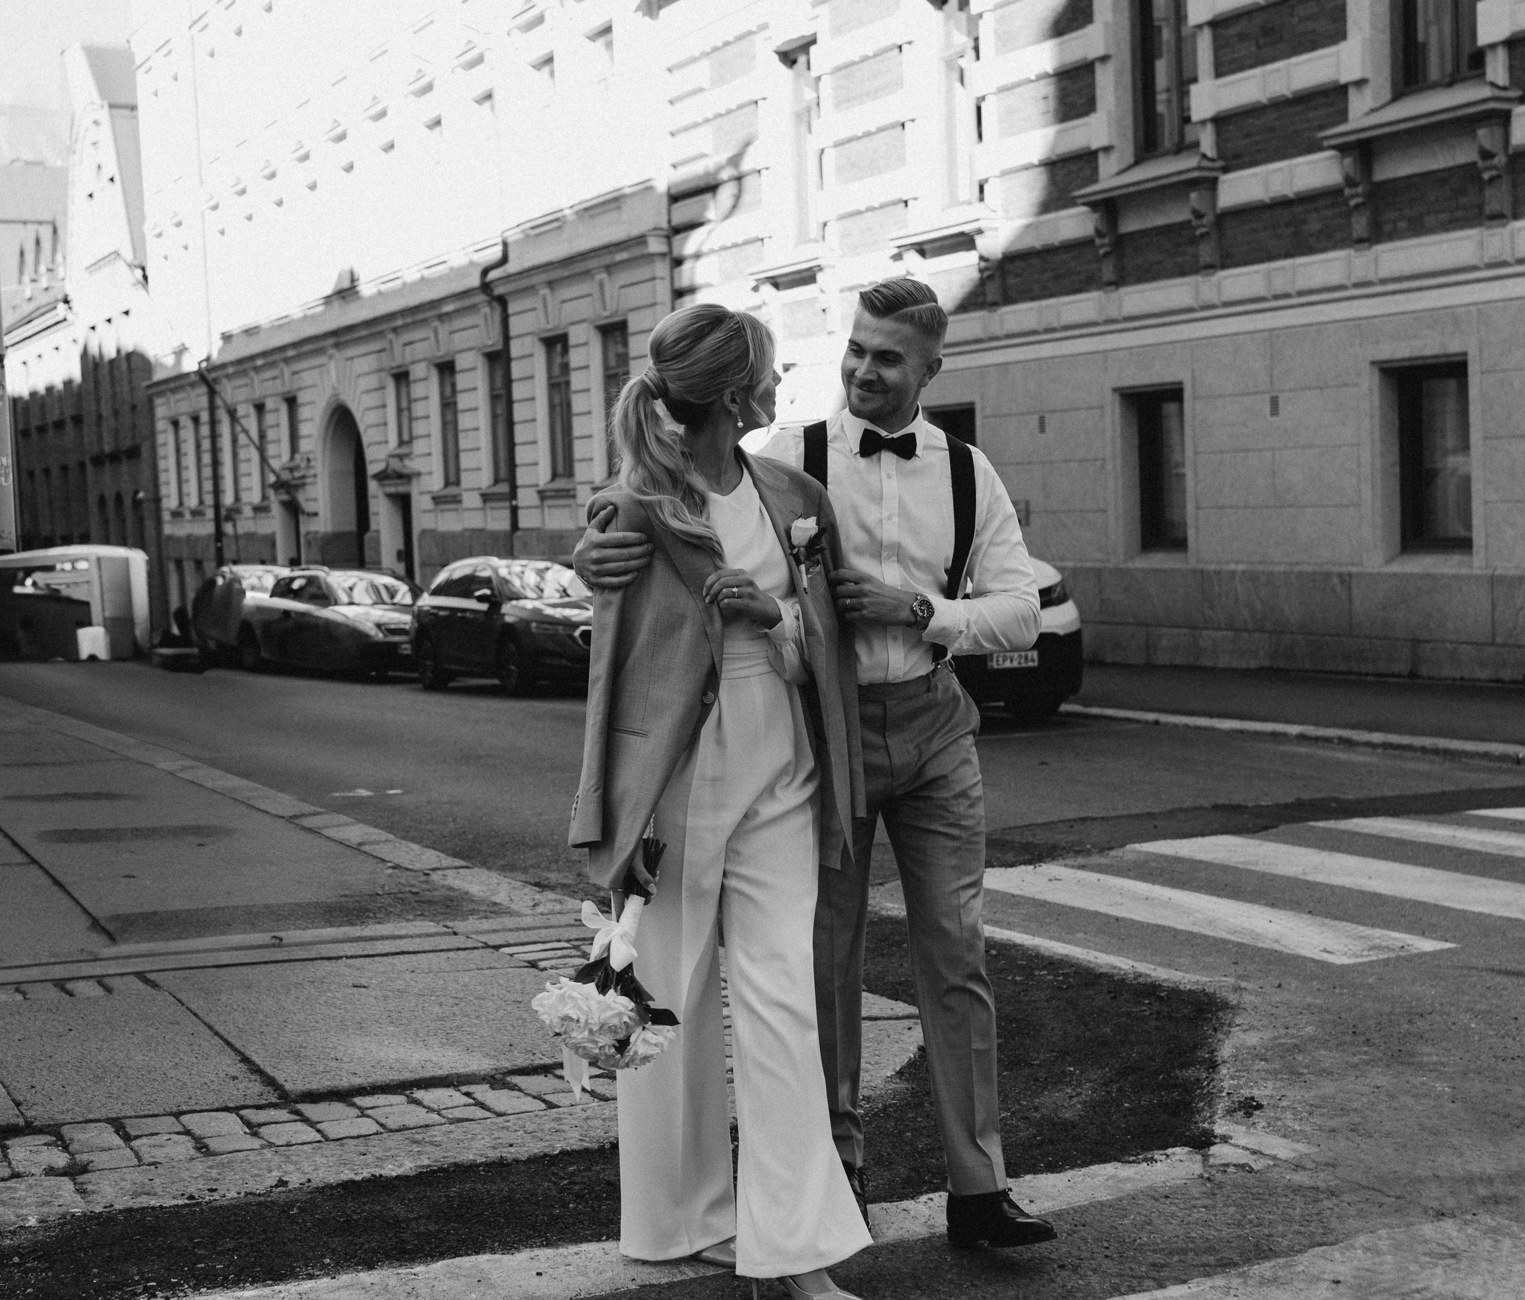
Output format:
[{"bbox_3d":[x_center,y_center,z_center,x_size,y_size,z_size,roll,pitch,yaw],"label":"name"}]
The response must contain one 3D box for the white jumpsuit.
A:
[{"bbox_3d":[-0.050,0.387,3.970,0.460,1.400,0.420,-4,4,-28],"label":"white jumpsuit"}]

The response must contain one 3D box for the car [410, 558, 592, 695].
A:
[{"bbox_3d":[-2.552,-0.321,25.363,1.820,1.480,4.450,-4,3,-27],"label":"car"}]

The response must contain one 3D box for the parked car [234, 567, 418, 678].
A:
[{"bbox_3d":[-5.751,-0.436,30.342,1.780,1.470,4.350,-4,3,-33],"label":"parked car"}]

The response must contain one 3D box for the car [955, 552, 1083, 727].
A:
[{"bbox_3d":[0.865,-0.267,18.397,1.820,1.580,4.300,-4,3,-27],"label":"car"}]

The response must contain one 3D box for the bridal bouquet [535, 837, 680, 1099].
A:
[{"bbox_3d":[-0.269,0.536,3.800,0.240,0.430,0.230,14,-5,-17],"label":"bridal bouquet"}]

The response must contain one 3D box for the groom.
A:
[{"bbox_3d":[0.090,0.227,4.190,0.800,1.800,0.560,-4,4,-20],"label":"groom"}]

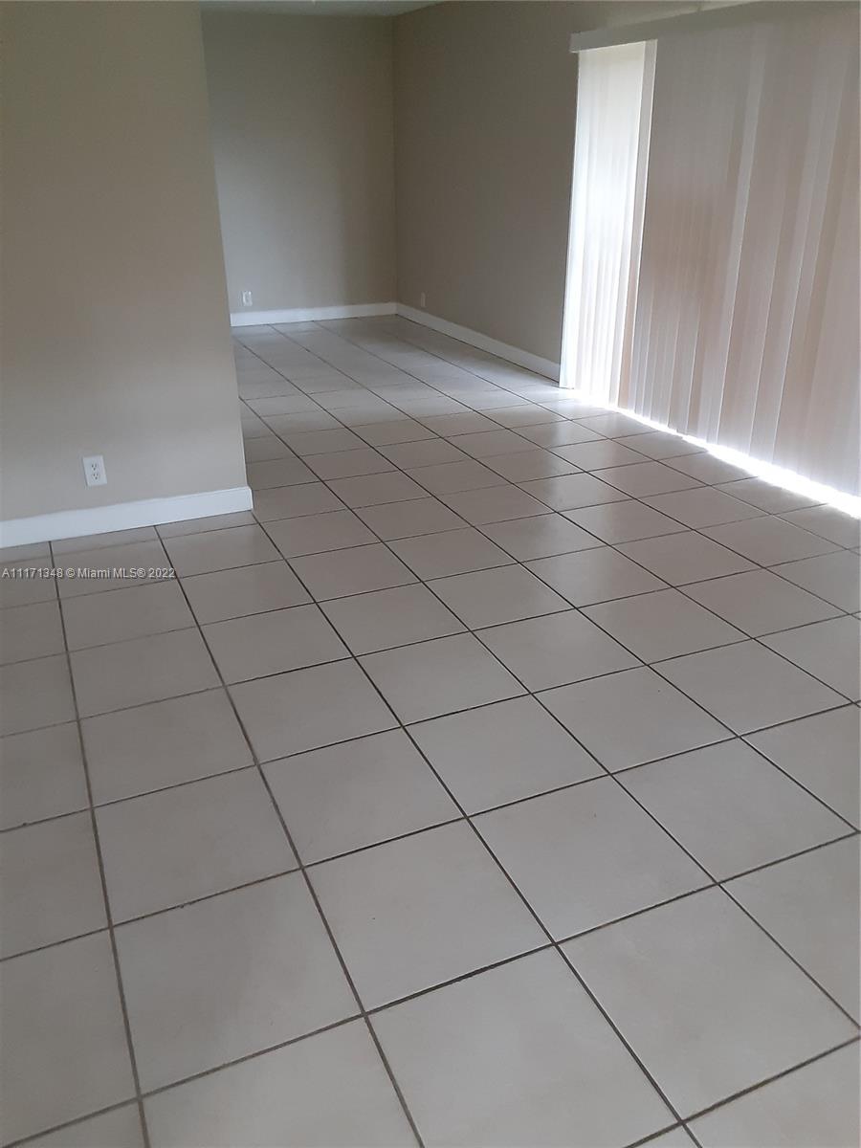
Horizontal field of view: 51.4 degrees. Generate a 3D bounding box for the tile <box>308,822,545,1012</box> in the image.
[{"bbox_3d":[-0.018,0.700,1.889,0.401,0.010,0.401,-11,27,-21],"label":"tile"}]

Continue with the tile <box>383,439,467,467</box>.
[{"bbox_3d":[-0.039,-0.624,4.669,0.398,0.010,0.398,-11,27,-21],"label":"tile"}]

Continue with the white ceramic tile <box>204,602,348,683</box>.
[{"bbox_3d":[-0.504,0.223,2.890,0.398,0.010,0.398,-11,27,-21],"label":"white ceramic tile"}]

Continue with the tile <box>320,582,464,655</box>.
[{"bbox_3d":[-0.133,0.152,3.035,0.398,0.010,0.398,-11,27,-21],"label":"tile"}]

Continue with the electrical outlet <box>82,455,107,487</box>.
[{"bbox_3d":[-1.350,-0.415,3.609,0.071,0.115,0.008,-11,27,-21],"label":"electrical outlet"}]

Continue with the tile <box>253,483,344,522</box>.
[{"bbox_3d":[-0.624,-0.327,4.050,0.396,0.010,0.396,-11,27,-21],"label":"tile"}]

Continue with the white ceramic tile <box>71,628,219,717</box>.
[{"bbox_3d":[-0.878,0.294,2.749,0.396,0.010,0.396,-11,27,-21],"label":"white ceramic tile"}]

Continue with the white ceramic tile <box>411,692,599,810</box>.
[{"bbox_3d":[0.192,0.469,2.364,0.398,0.010,0.398,-11,27,-21],"label":"white ceramic tile"}]

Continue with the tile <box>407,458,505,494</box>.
[{"bbox_3d":[0.120,-0.470,4.343,0.396,0.010,0.396,-11,27,-21],"label":"tile"}]

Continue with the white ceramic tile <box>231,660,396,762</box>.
[{"bbox_3d":[-0.344,0.383,2.568,0.402,0.010,0.402,-11,28,-21],"label":"white ceramic tile"}]

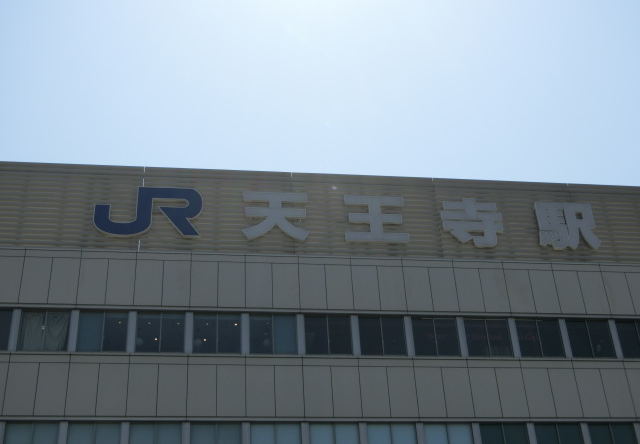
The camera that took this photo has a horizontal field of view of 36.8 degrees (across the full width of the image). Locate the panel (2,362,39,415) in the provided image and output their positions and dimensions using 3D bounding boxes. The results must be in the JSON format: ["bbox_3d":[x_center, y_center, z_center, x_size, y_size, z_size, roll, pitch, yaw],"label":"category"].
[{"bbox_3d":[-9.678,5.423,31.155,0.970,1.865,0.100,2,-34,-8],"label":"panel"}]

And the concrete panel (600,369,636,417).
[{"bbox_3d":[10.509,6.081,33.933,0.970,1.857,0.100,2,-34,-8],"label":"concrete panel"}]

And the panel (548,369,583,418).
[{"bbox_3d":[8.832,6.192,34.716,0.990,1.894,0.120,2,-34,-8],"label":"panel"}]

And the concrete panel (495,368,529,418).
[{"bbox_3d":[6.667,5.958,33.402,0.970,1.857,0.100,2,-34,-8],"label":"concrete panel"}]

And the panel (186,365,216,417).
[{"bbox_3d":[-3.915,5.607,31.947,0.970,1.865,0.100,2,-34,-8],"label":"panel"}]

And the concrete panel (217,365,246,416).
[{"bbox_3d":[-3.049,5.813,33.078,0.990,1.894,0.120,2,-34,-8],"label":"concrete panel"}]

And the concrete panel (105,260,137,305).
[{"bbox_3d":[-6.493,1.983,31.354,0.900,1.720,0.120,2,-34,-8],"label":"concrete panel"}]

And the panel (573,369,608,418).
[{"bbox_3d":[8.842,5.604,31.370,0.900,1.724,0.120,2,-34,-8],"label":"panel"}]

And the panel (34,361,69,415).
[{"bbox_3d":[-8.990,5.624,32.259,0.990,1.894,0.120,2,-34,-8],"label":"panel"}]

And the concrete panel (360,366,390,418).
[{"bbox_3d":[1.865,5.804,32.738,0.970,1.857,0.100,2,-34,-8],"label":"concrete panel"}]

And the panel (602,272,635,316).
[{"bbox_3d":[10.438,2.519,33.689,0.900,1.720,0.120,2,-34,-8],"label":"panel"}]

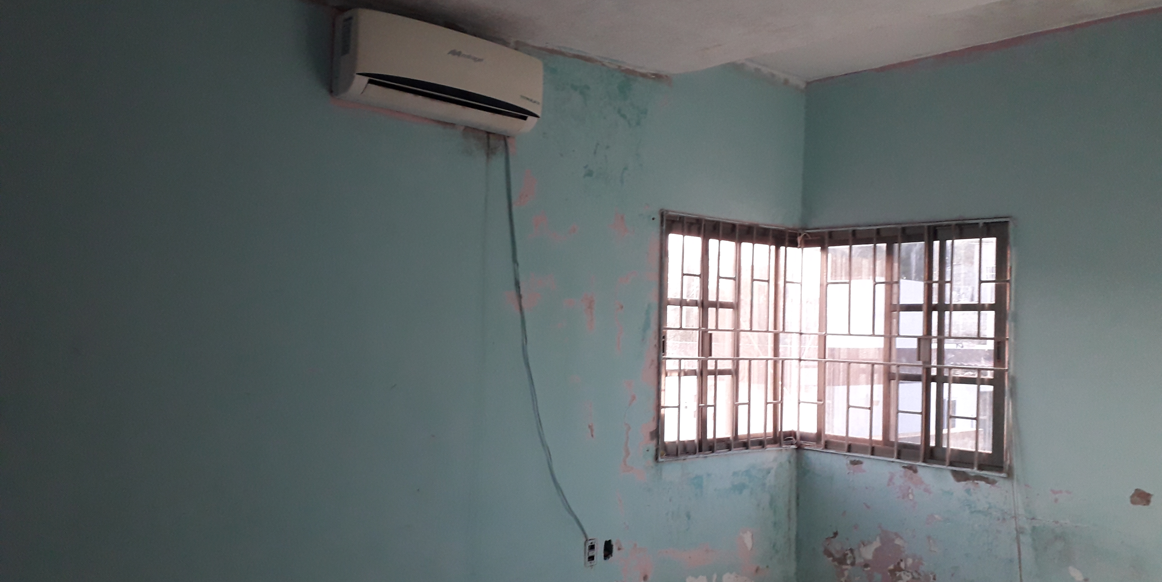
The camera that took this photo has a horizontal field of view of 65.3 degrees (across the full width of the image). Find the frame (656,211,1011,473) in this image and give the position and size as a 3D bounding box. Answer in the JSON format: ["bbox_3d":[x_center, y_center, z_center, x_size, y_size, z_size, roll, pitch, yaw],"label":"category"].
[{"bbox_3d":[1.127,0.223,4.096,1.126,1.149,1.154,4,-4,-41],"label":"frame"}]

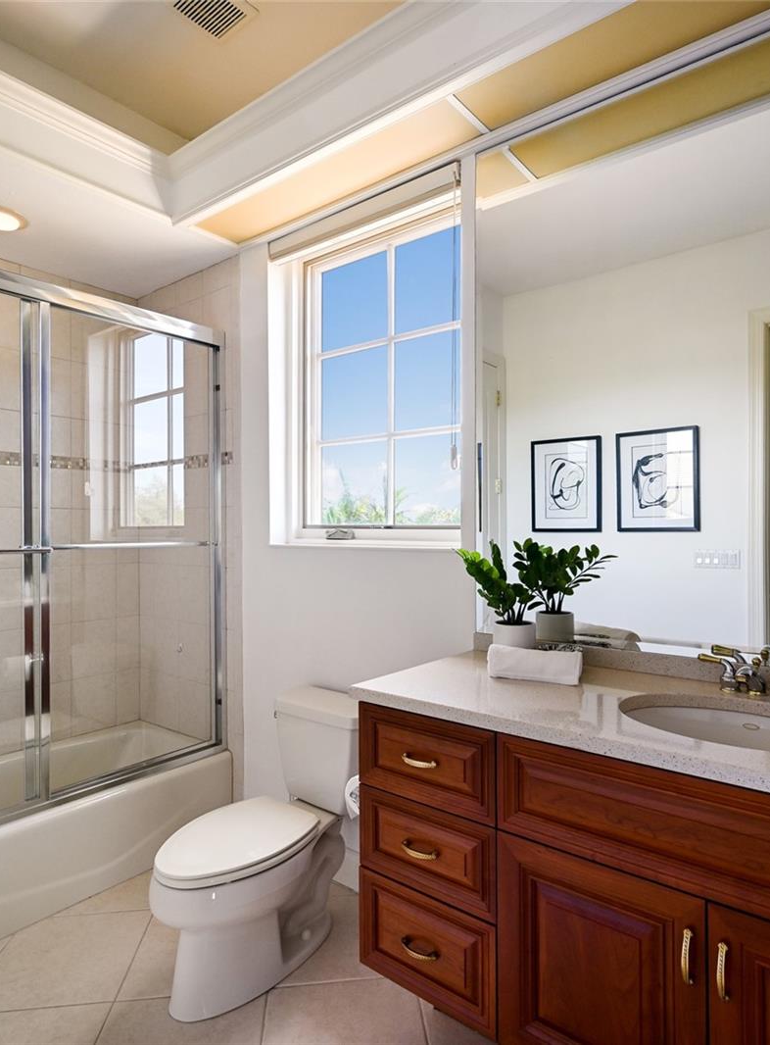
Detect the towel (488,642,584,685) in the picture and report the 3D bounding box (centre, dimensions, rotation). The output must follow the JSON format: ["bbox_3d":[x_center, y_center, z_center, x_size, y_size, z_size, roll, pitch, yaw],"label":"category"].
[{"bbox_3d":[0.389,0.363,1.586,0.216,0.078,0.110,0,0,16],"label":"towel"}]

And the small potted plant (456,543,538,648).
[{"bbox_3d":[0.338,0.233,1.683,0.250,0.337,0.225,0,0,38],"label":"small potted plant"}]

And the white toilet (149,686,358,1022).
[{"bbox_3d":[-0.353,0.977,1.889,0.385,0.710,0.772,0,0,38],"label":"white toilet"}]

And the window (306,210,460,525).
[{"bbox_3d":[0.017,-0.544,2.405,0.905,1.168,0.075,0,0,38],"label":"window"}]

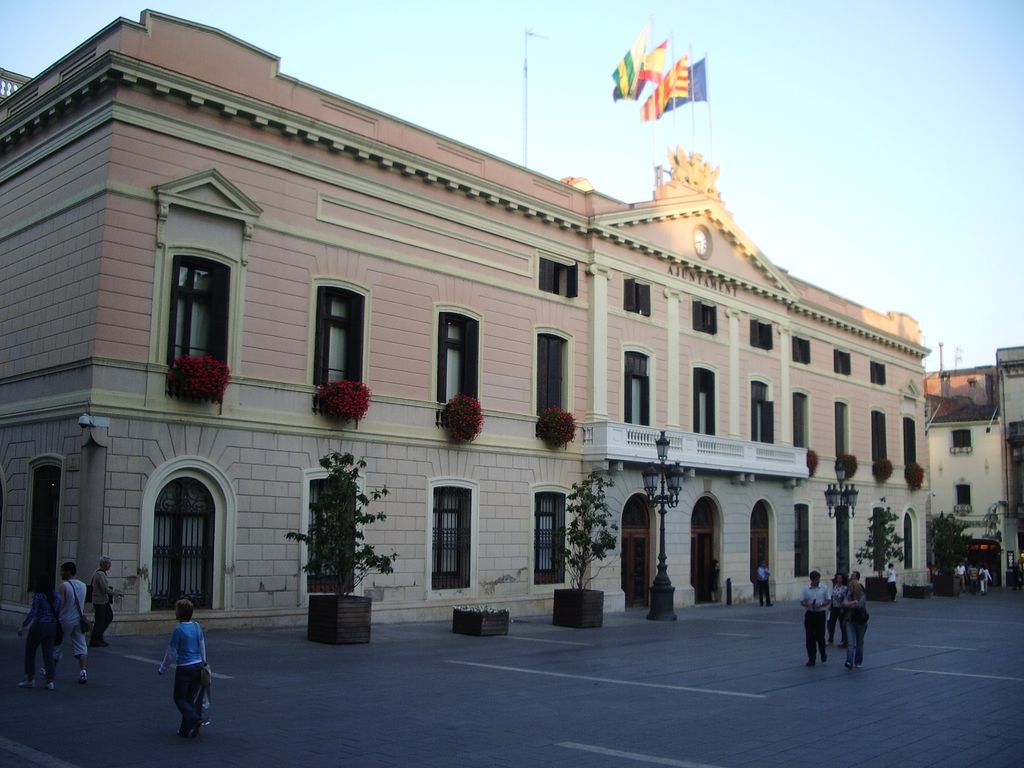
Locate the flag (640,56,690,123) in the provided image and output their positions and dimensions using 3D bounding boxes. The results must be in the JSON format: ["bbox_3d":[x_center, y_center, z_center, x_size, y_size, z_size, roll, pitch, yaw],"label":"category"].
[{"bbox_3d":[5.574,-10.731,37.600,1.900,2.400,0.600,4,-8,-17],"label":"flag"}]

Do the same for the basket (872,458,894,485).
[{"bbox_3d":[18.048,4.202,50.300,0.750,1.120,1.100,-6,-11,43],"label":"basket"}]

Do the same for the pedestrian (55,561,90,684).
[{"bbox_3d":[-6.382,3.441,15.000,0.480,1.700,0.480,5,-8,-27],"label":"pedestrian"}]

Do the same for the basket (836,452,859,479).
[{"bbox_3d":[15.359,3.754,47.400,0.750,1.120,1.100,-6,-11,43],"label":"basket"}]

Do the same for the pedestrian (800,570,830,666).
[{"bbox_3d":[5.804,4.484,19.800,0.560,1.760,0.420,-1,-8,17],"label":"pedestrian"}]

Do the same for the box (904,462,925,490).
[{"bbox_3d":[20.547,4.688,52.814,0.663,1.377,1.275,-7,-11,42],"label":"box"}]

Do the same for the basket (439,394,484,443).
[{"bbox_3d":[-1.400,0.956,28.700,0.780,1.280,1.200,-6,-11,43],"label":"basket"}]

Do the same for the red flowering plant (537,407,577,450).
[{"bbox_3d":[1.368,1.322,31.270,0.612,1.122,1.306,-7,-11,42],"label":"red flowering plant"}]

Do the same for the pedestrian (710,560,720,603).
[{"bbox_3d":[7.429,7.192,37.800,0.380,1.580,0.440,-6,-10,43],"label":"pedestrian"}]

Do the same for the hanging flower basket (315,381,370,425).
[{"bbox_3d":[-3.983,0.436,24.400,0.520,0.900,1.300,-6,-10,43],"label":"hanging flower basket"}]

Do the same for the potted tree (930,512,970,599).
[{"bbox_3d":[21.260,8.266,50.200,1.700,3.980,1.700,-6,-11,43],"label":"potted tree"}]

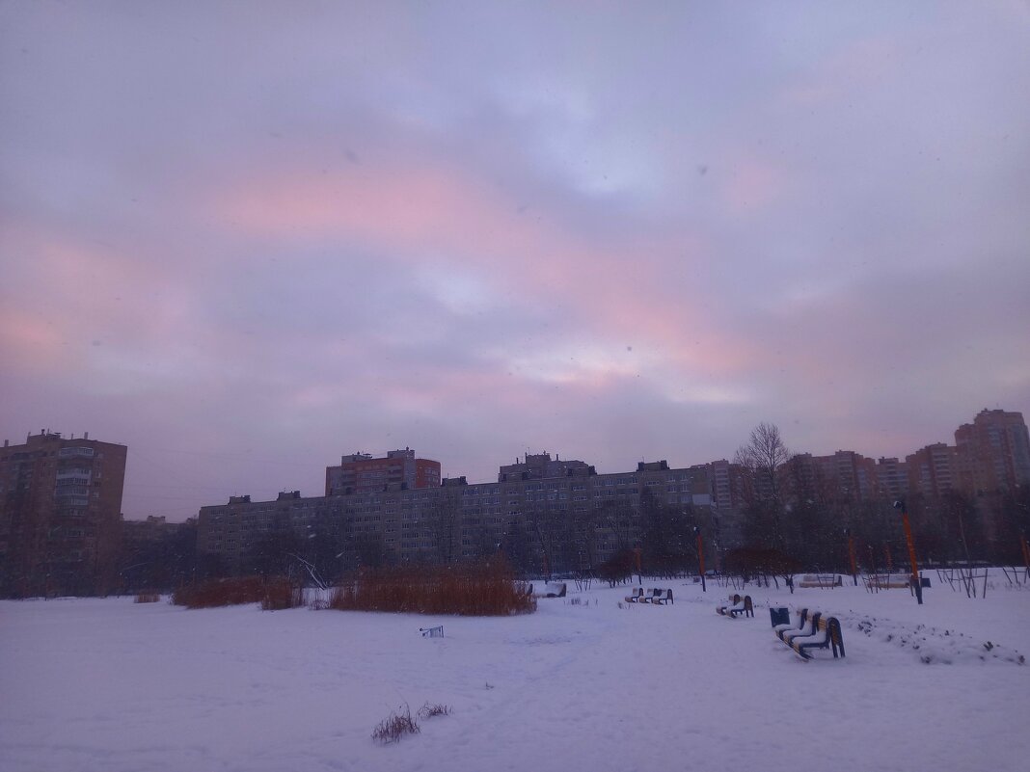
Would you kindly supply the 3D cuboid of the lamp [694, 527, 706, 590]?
[{"bbox_3d":[12.221,11.521,49.305,0.600,4.170,0.280,3,-15,-17],"label":"lamp"}]

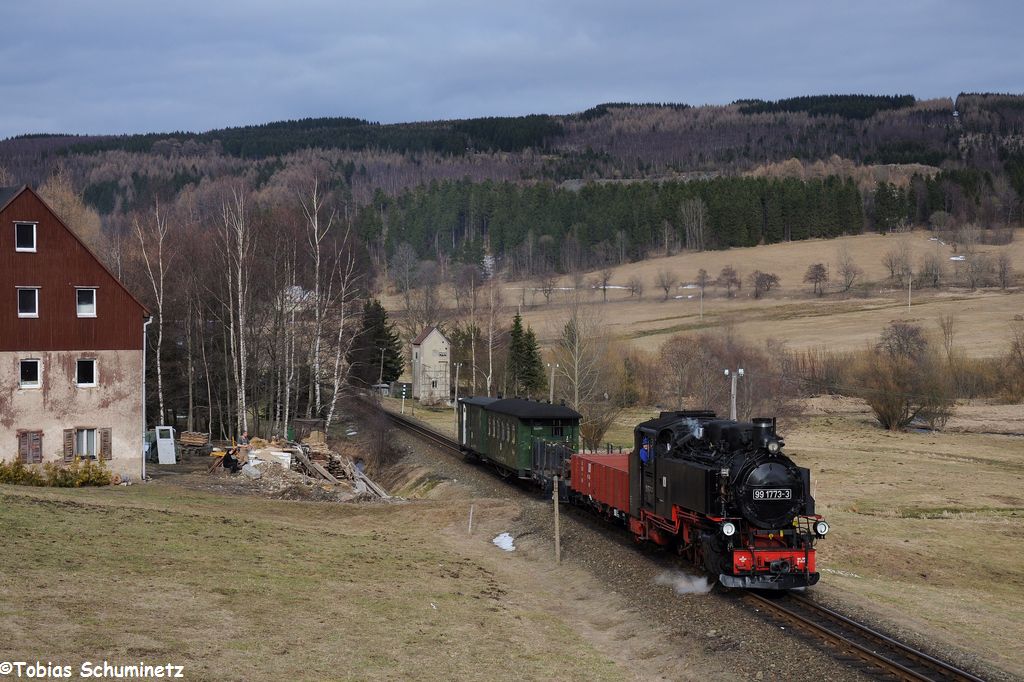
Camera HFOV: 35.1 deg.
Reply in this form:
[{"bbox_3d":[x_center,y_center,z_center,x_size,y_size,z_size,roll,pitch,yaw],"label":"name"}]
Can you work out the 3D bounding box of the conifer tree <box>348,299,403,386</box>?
[{"bbox_3d":[-14.739,0.270,175.000,5.800,9.800,5.800,0,0,0],"label":"conifer tree"}]

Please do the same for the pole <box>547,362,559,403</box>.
[{"bbox_3d":[2.199,3.665,88.000,0.600,5.000,0.250,0,0,-7],"label":"pole"}]

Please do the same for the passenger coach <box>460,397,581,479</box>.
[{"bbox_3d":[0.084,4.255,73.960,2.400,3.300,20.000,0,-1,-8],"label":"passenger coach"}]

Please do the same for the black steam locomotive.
[{"bbox_3d":[4.800,3.600,38.700,2.400,3.500,10.800,0,-1,-7],"label":"black steam locomotive"}]

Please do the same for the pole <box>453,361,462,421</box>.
[{"bbox_3d":[-3.901,4.259,116.000,0.600,5.400,0.250,0,0,-7],"label":"pole"}]

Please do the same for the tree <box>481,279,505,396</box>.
[{"bbox_3d":[-1.834,0.313,145.000,2.600,11.800,2.600,0,0,0],"label":"tree"}]

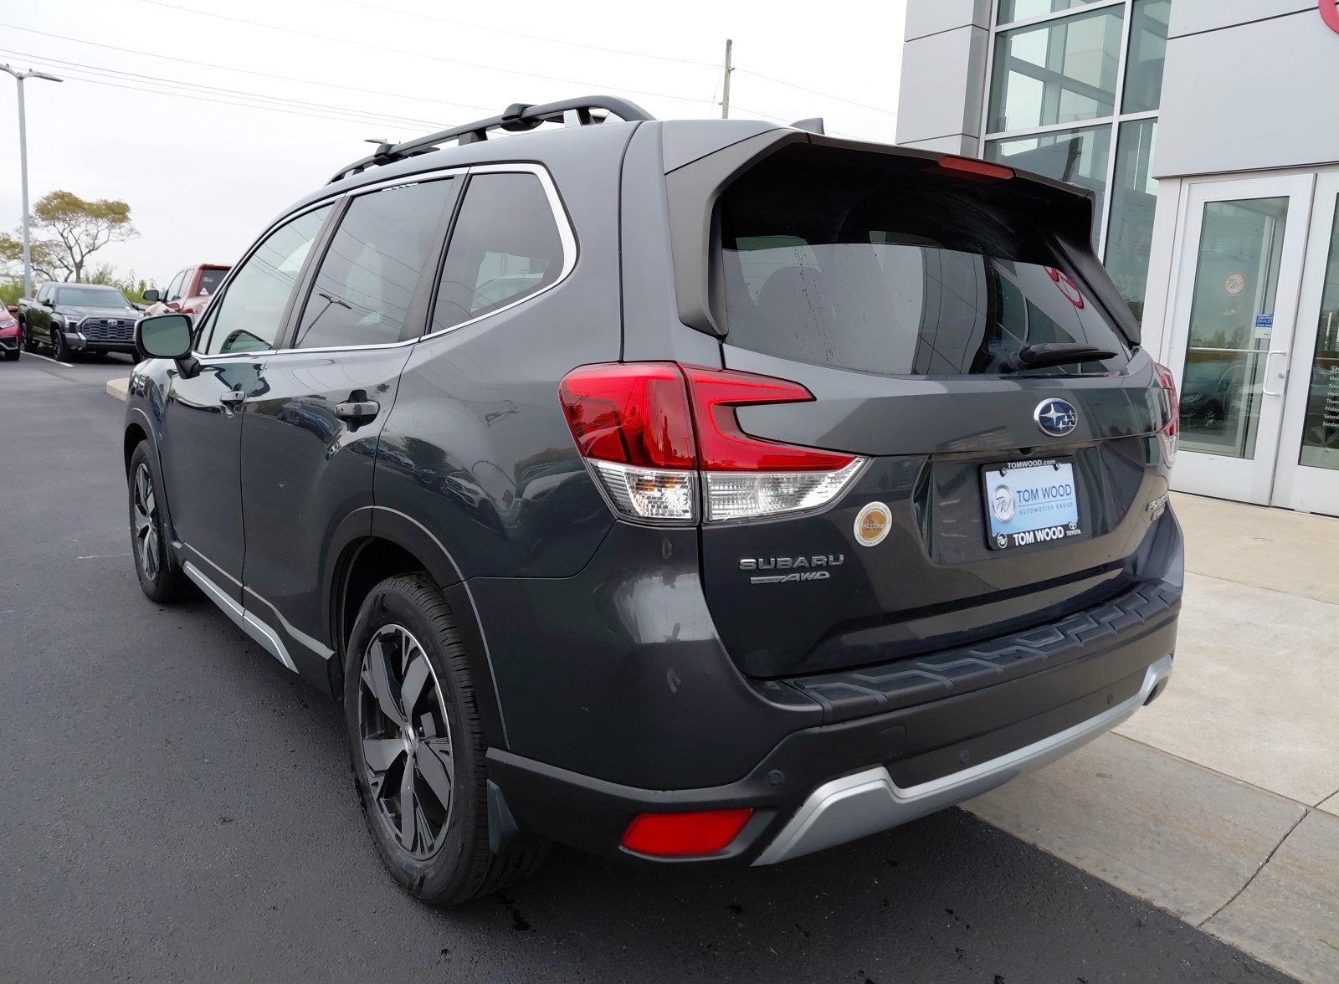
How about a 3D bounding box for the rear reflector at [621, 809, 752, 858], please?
[{"bbox_3d":[0.028,0.528,1.527,0.195,0.078,0.050,1,9,-8],"label":"rear reflector"}]

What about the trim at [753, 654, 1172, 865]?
[{"bbox_3d":[0.672,0.479,1.885,1.320,0.170,0.160,-6,12,-38],"label":"trim"}]

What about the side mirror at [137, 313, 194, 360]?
[{"bbox_3d":[-1.730,-0.533,3.317,0.190,0.150,0.130,-6,12,-38],"label":"side mirror"}]

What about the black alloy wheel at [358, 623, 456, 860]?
[{"bbox_3d":[-0.497,0.508,2.059,0.180,0.485,0.485,-4,11,-38],"label":"black alloy wheel"}]

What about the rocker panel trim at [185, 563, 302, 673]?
[{"bbox_3d":[-1.415,0.363,3.119,0.050,0.088,1.340,-6,12,-38],"label":"rocker panel trim"}]

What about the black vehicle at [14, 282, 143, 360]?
[{"bbox_3d":[-15.931,-4.625,26.234,2.040,1.960,5.930,-7,13,-42],"label":"black vehicle"}]

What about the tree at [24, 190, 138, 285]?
[{"bbox_3d":[-25.603,-10.064,42.000,4.800,6.000,4.500,-3,10,-31],"label":"tree"}]

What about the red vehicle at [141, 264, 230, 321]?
[{"bbox_3d":[-6.483,-2.411,14.807,1.970,1.880,5.600,-5,11,-35],"label":"red vehicle"}]

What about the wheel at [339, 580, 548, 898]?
[{"bbox_3d":[-0.482,0.505,2.086,0.235,0.700,0.700,-6,12,-38],"label":"wheel"}]

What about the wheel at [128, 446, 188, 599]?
[{"bbox_3d":[-2.130,0.115,4.134,0.225,0.700,0.700,-4,11,-38],"label":"wheel"}]

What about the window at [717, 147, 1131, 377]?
[{"bbox_3d":[0.570,-0.413,1.905,1.290,0.430,0.090,-6,-12,-38],"label":"window"}]

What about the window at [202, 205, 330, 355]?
[{"bbox_3d":[-1.369,-0.665,3.173,0.055,0.485,1.000,19,-4,-39],"label":"window"}]

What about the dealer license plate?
[{"bbox_3d":[0.686,0.019,1.812,0.312,0.160,0.020,-4,-2,-38],"label":"dealer license plate"}]

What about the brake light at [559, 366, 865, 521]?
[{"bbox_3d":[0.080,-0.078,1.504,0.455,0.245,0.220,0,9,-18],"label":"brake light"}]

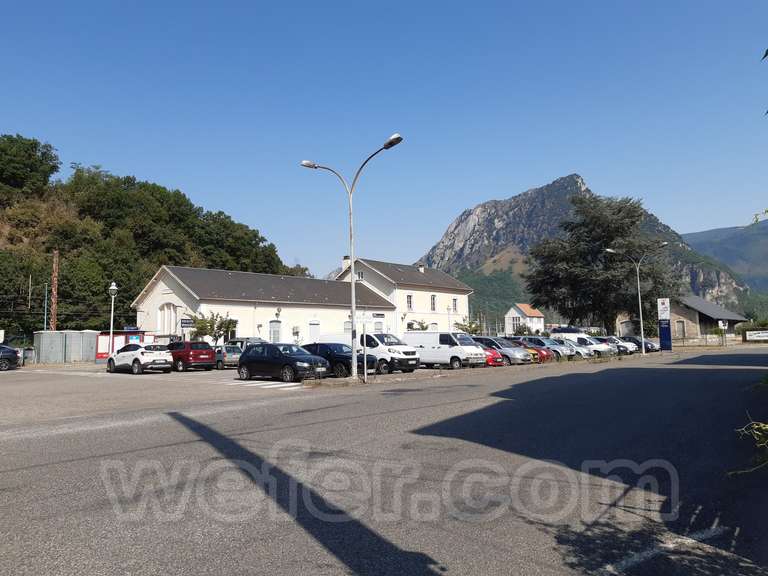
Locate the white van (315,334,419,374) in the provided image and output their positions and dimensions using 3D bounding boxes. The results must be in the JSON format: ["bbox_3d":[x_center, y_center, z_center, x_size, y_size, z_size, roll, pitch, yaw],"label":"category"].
[{"bbox_3d":[-0.735,3.069,27.448,5.024,1.895,1.950,-5,-7,40],"label":"white van"}]

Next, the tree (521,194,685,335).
[{"bbox_3d":[27.025,-2.060,72.000,18.000,18.980,18.000,-1,-5,0],"label":"tree"}]

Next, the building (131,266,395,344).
[{"bbox_3d":[-10.666,2.892,57.272,10.870,8.250,23.970,-6,-7,41],"label":"building"}]

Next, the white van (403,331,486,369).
[{"bbox_3d":[3.229,3.358,31.626,4.535,1.940,1.905,-5,-7,41],"label":"white van"}]

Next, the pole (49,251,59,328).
[{"bbox_3d":[-27.857,1.546,48.659,0.370,9.430,0.370,-5,-7,41],"label":"pole"}]

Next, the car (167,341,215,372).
[{"bbox_3d":[-11.416,3.853,32.832,4.446,1.620,1.820,-6,-7,44],"label":"car"}]

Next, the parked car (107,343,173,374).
[{"bbox_3d":[-13.113,3.735,30.821,4.272,1.550,1.800,-5,-7,40],"label":"parked car"}]

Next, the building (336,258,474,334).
[{"bbox_3d":[2.155,2.553,72.374,11.440,11.060,15.510,-6,-7,41],"label":"building"}]

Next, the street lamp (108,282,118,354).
[{"bbox_3d":[-17.684,2.522,37.500,0.560,5.730,0.560,-1,-5,0],"label":"street lamp"}]

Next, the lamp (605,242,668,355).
[{"bbox_3d":[21.066,0.919,47.828,4.600,8.740,0.400,-6,-7,41],"label":"lamp"}]

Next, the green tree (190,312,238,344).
[{"bbox_3d":[-11.504,3.449,39.138,3.000,3.500,3.100,-5,-7,41],"label":"green tree"}]

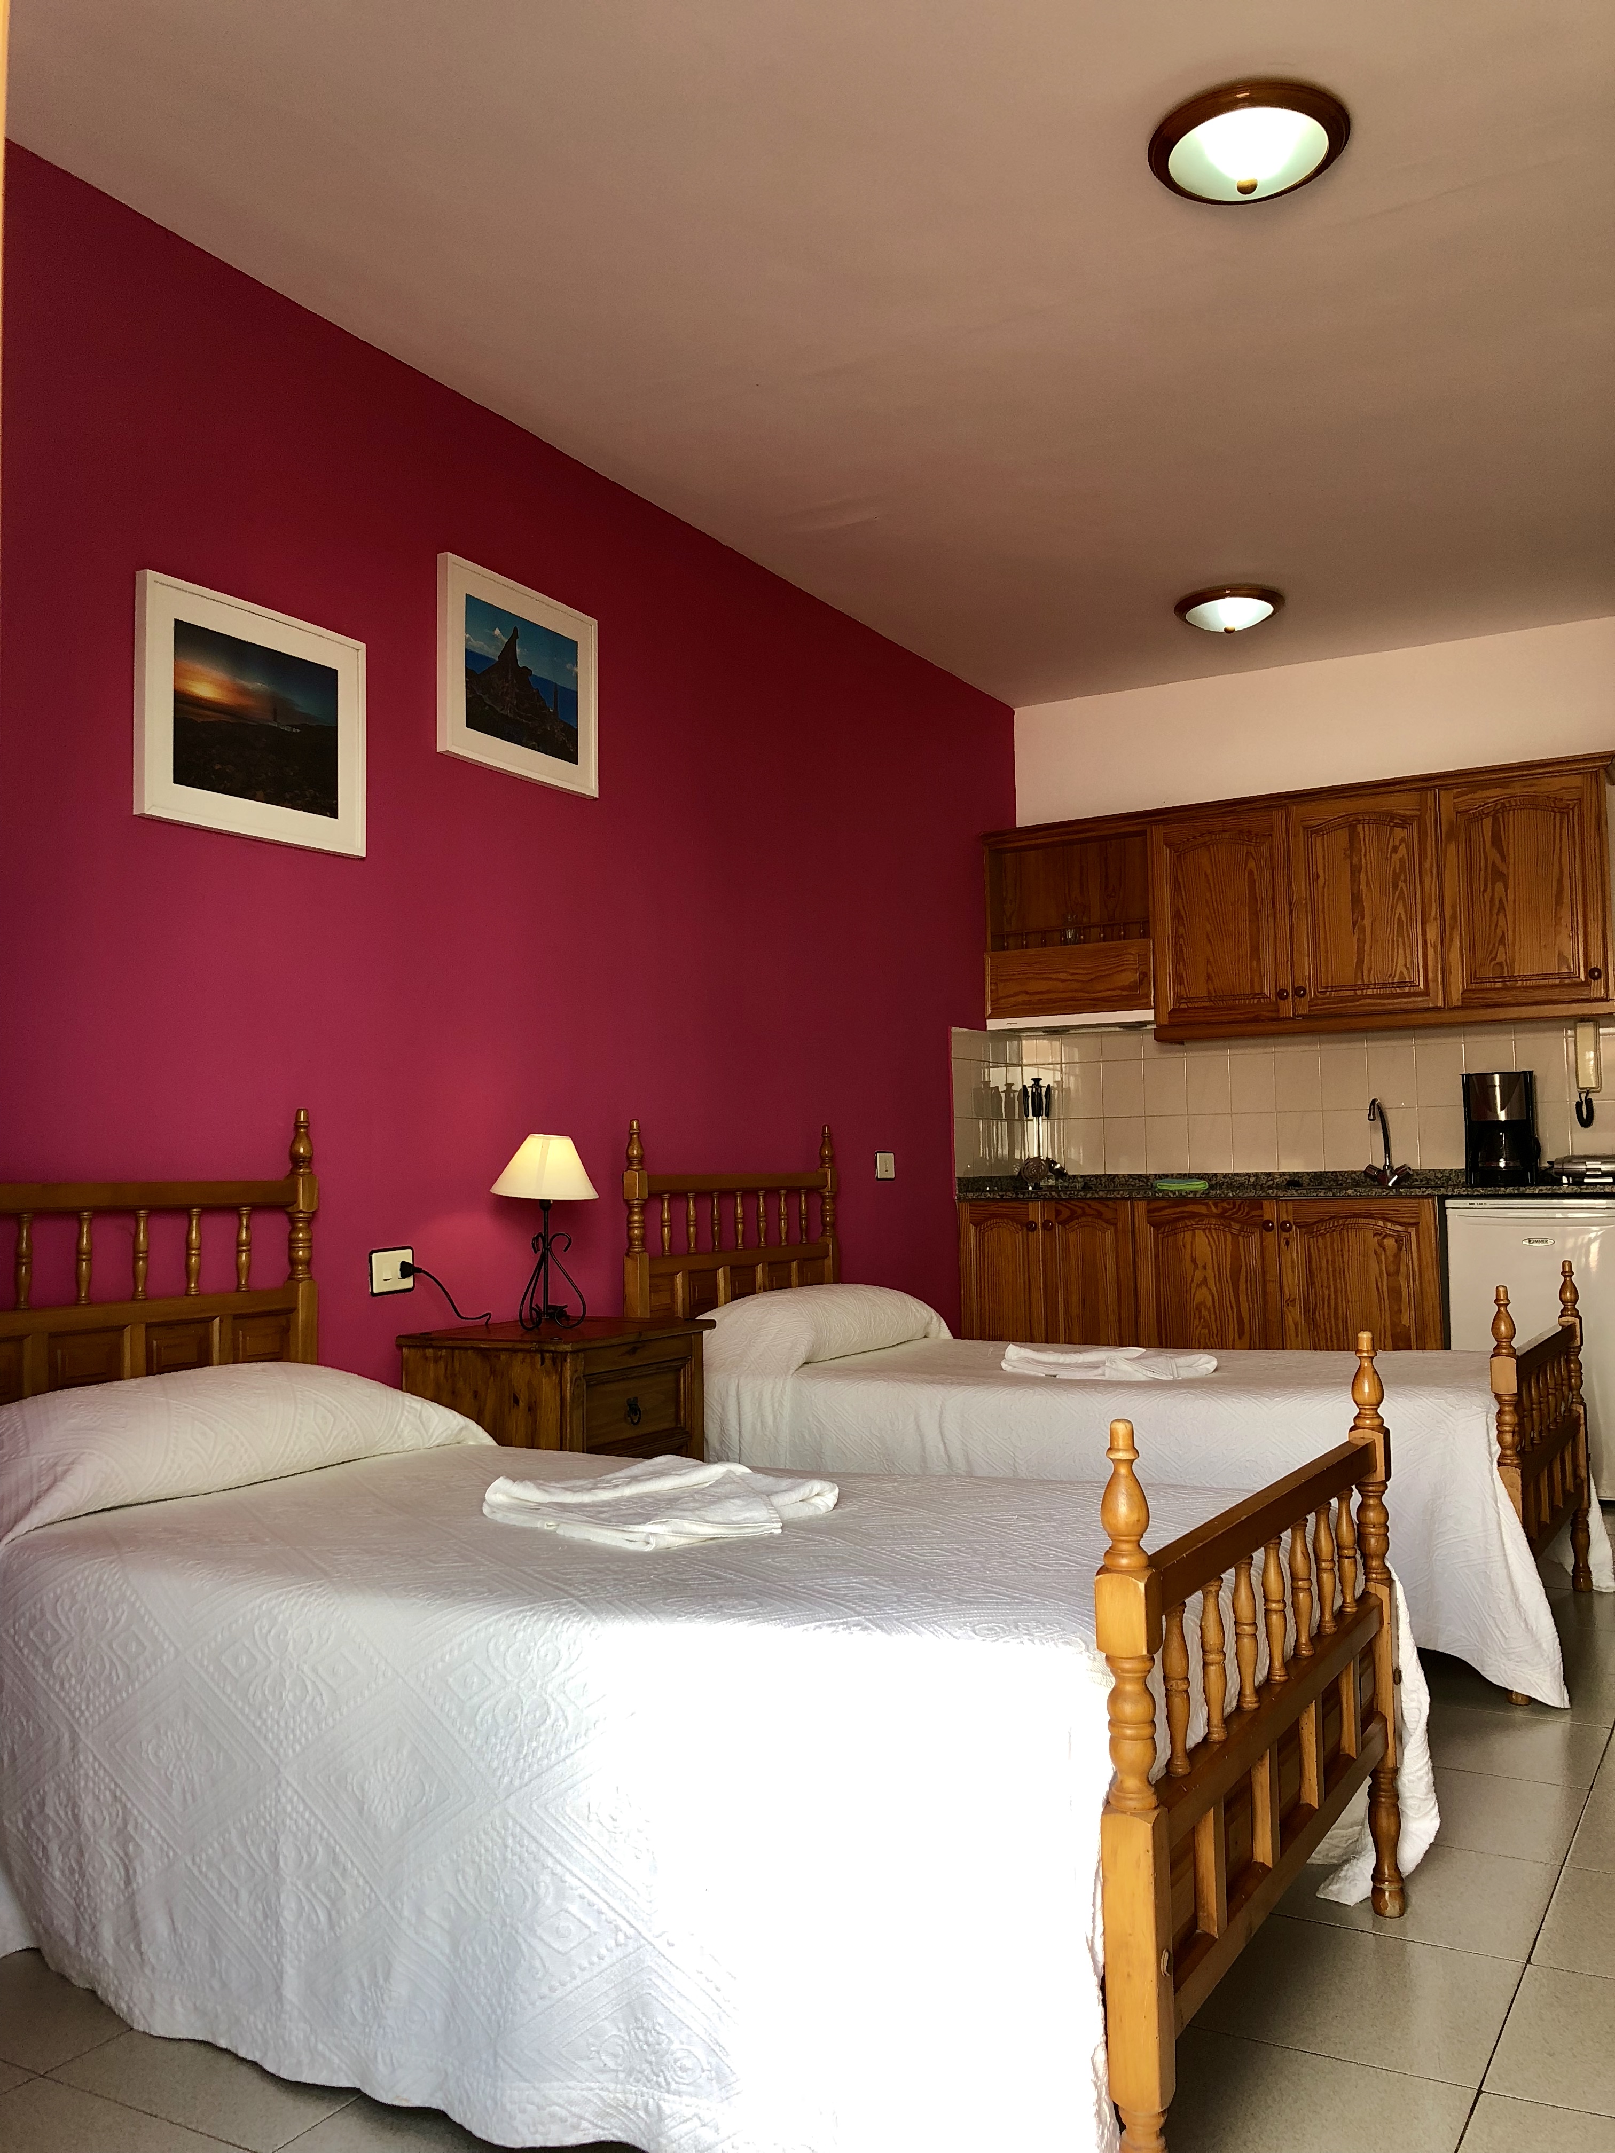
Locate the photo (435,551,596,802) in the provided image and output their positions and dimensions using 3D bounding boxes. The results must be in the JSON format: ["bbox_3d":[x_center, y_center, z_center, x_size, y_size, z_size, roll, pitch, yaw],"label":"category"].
[{"bbox_3d":[-0.630,-0.870,3.846,0.035,0.418,0.518,-3,-4,30],"label":"photo"}]

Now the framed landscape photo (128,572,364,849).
[{"bbox_3d":[-1.003,-0.643,3.181,0.035,0.418,0.519,-3,-4,30],"label":"framed landscape photo"}]

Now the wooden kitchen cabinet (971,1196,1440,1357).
[{"bbox_3d":[1.306,0.819,5.582,1.520,0.865,0.555,-3,-4,30],"label":"wooden kitchen cabinet"}]

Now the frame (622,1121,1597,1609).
[{"bbox_3d":[0.664,0.630,4.016,1.992,1.090,1.000,-3,-4,30],"label":"frame"}]

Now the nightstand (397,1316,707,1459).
[{"bbox_3d":[-0.491,0.843,3.556,0.415,0.650,0.520,-3,-4,30],"label":"nightstand"}]

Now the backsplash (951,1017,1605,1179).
[{"bbox_3d":[1.477,0.068,5.502,1.965,0.510,0.600,-3,-4,30],"label":"backsplash"}]

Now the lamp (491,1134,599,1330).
[{"bbox_3d":[-0.537,0.322,3.604,0.226,0.396,0.226,-1,-3,0],"label":"lamp"}]

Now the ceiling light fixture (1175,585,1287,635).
[{"bbox_3d":[1.255,-1.366,5.174,0.320,0.105,0.320,-3,-4,30],"label":"ceiling light fixture"}]

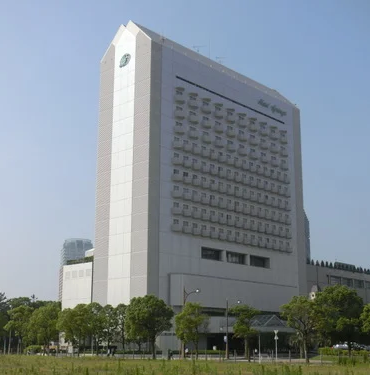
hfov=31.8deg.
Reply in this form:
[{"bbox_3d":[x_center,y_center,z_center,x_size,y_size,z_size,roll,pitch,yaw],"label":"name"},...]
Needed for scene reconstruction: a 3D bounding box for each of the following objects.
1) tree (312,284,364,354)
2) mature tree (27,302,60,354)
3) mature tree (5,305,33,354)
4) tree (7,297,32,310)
[{"bbox_3d":[21.032,18.488,90.164,6.980,9.860,6.980,-3,-14,13],"label":"tree"},{"bbox_3d":[-21.237,21.401,97.714,4.970,8.118,4.970,3,-14,-12],"label":"mature tree"},{"bbox_3d":[-27.486,23.918,108.963,4.820,8.160,4.820,3,-14,-13],"label":"mature tree"},{"bbox_3d":[-35.325,29.494,138.973,5.780,12.027,5.780,3,-14,-14],"label":"tree"}]

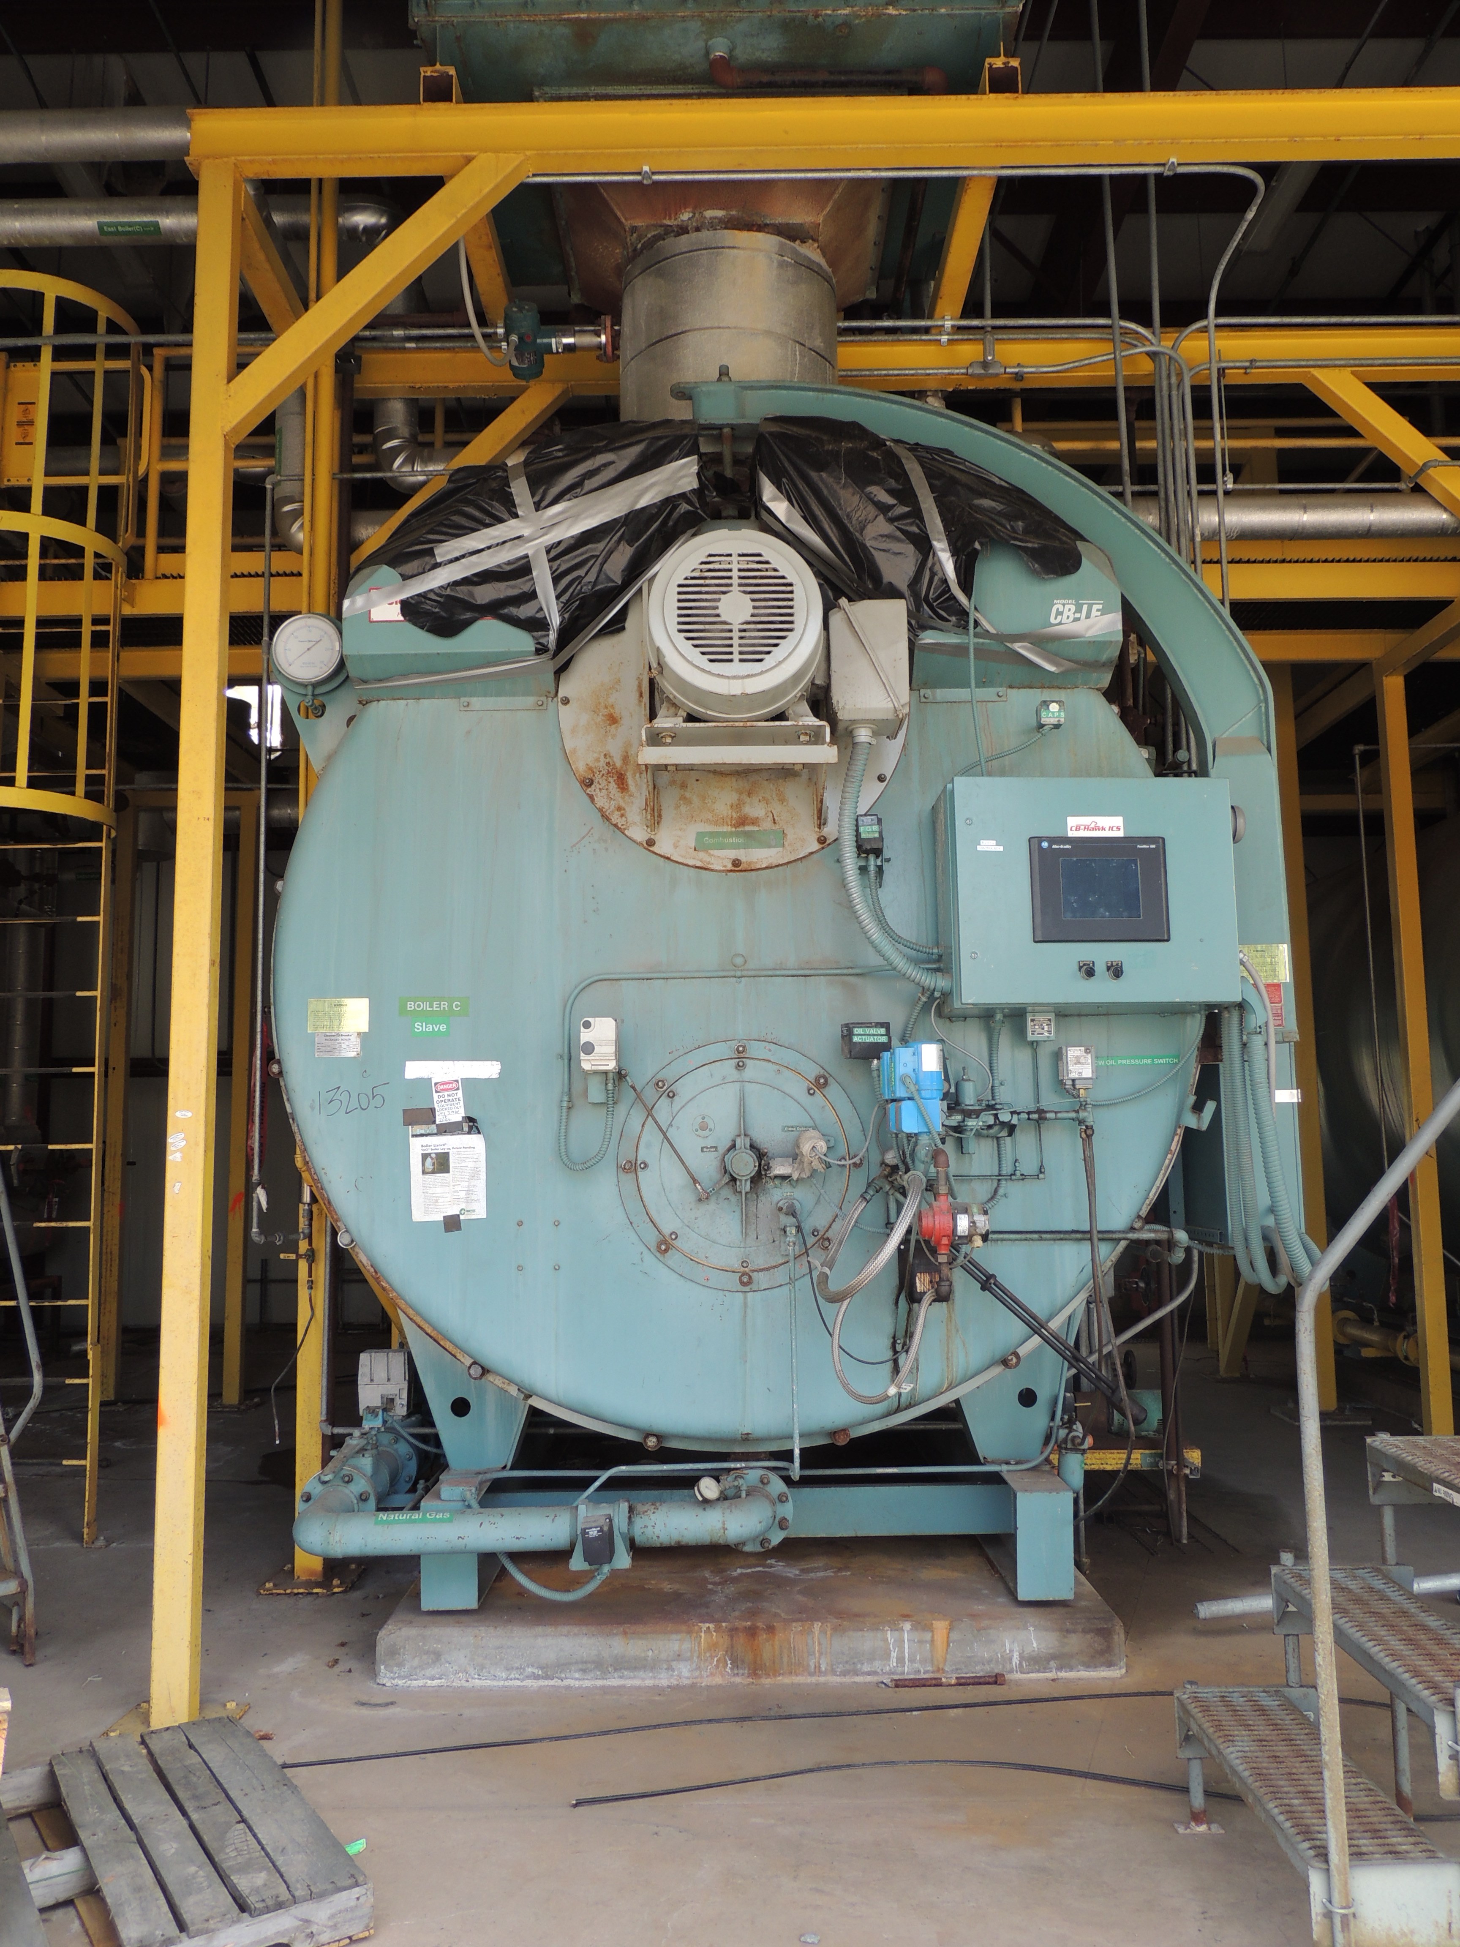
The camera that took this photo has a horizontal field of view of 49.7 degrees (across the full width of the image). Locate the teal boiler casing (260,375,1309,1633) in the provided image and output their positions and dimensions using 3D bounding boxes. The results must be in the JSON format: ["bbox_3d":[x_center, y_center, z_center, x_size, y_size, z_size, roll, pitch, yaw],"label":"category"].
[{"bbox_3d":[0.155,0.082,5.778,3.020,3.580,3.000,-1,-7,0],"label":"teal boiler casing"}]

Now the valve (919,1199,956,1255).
[{"bbox_3d":[0.575,0.703,4.360,0.100,0.155,0.110,-1,-7,0],"label":"valve"}]

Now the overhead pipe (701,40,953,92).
[{"bbox_3d":[0.282,-2.646,4.600,0.700,0.120,0.080,-1,-7,0],"label":"overhead pipe"}]

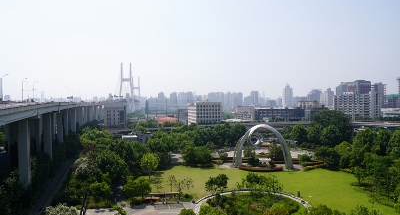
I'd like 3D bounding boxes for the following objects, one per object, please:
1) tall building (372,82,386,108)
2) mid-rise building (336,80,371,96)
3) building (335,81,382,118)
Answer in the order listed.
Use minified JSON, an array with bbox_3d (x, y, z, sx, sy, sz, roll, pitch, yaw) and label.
[{"bbox_3d":[284.000,-6.874,474.972,18.000,64.000,17.000,0,0,12],"label":"tall building"},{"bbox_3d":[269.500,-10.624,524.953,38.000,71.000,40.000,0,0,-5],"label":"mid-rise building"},{"bbox_3d":[208.500,1.506,399.013,53.000,48.000,19.000,0,0,20],"label":"building"}]

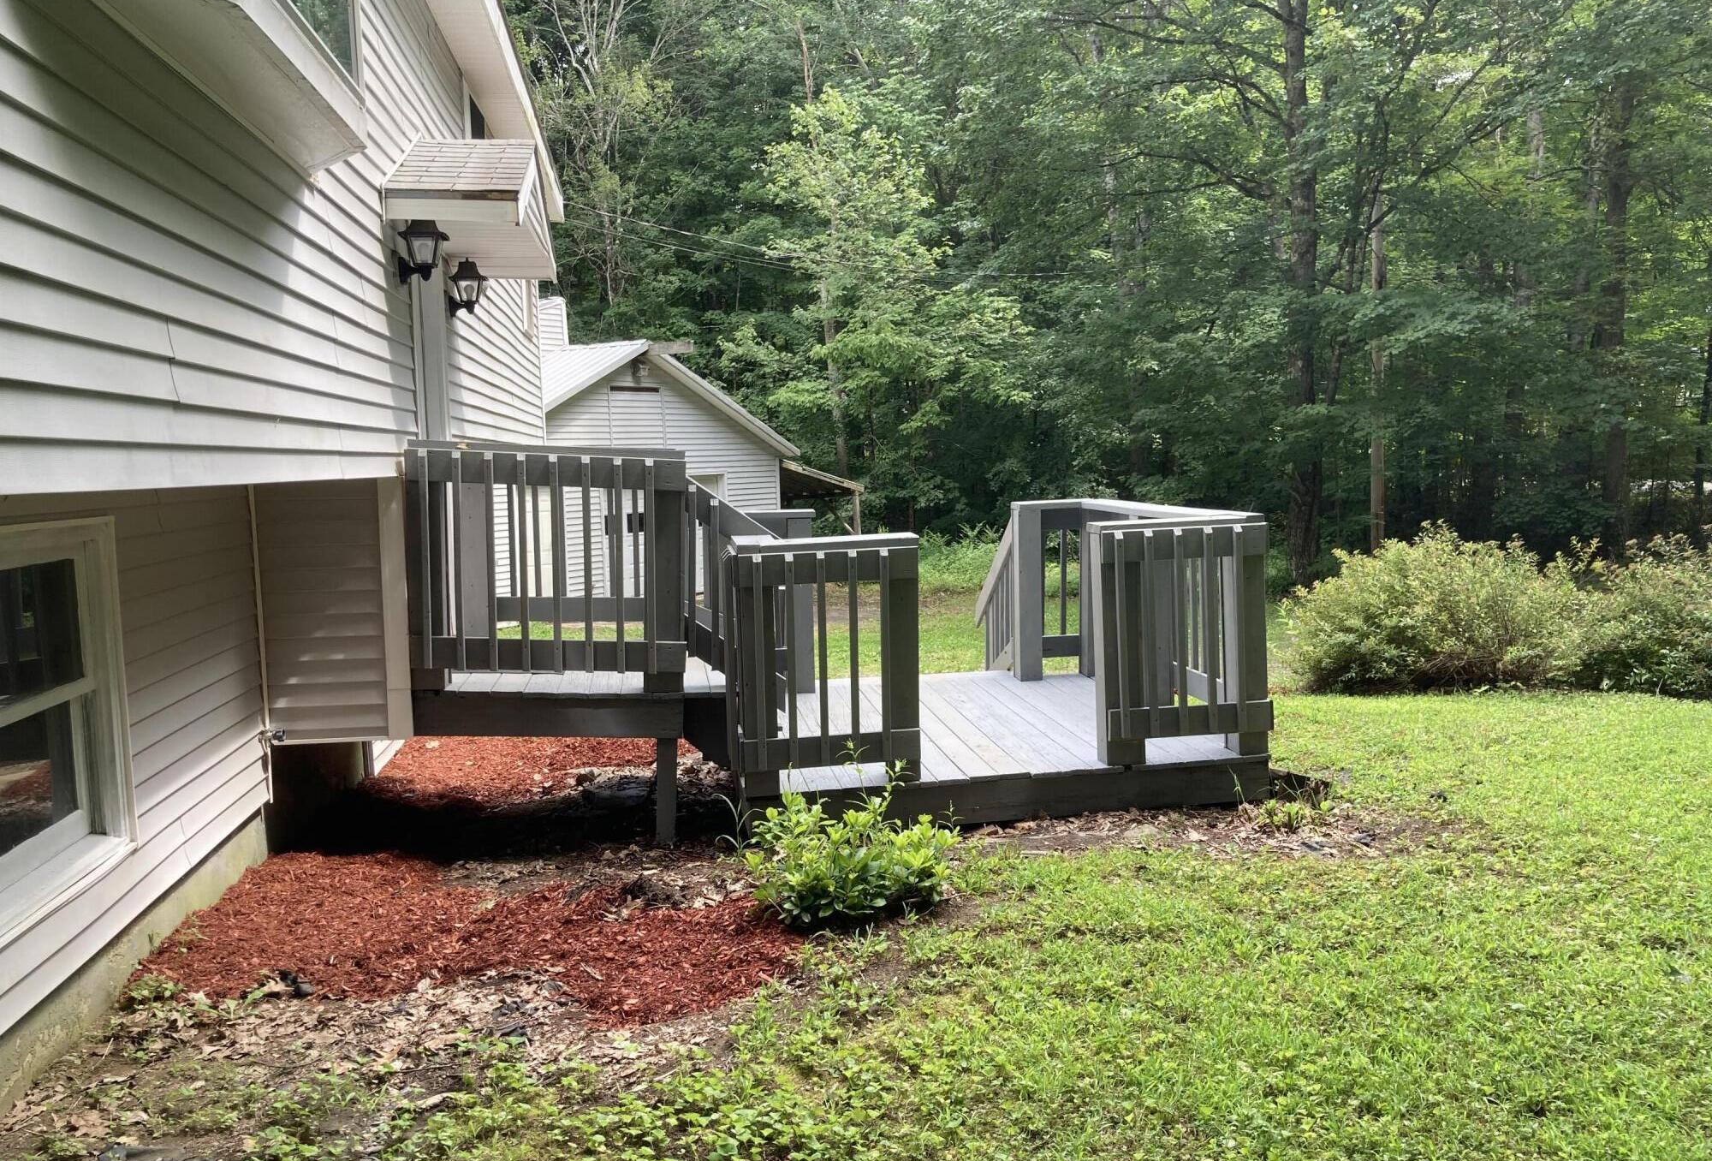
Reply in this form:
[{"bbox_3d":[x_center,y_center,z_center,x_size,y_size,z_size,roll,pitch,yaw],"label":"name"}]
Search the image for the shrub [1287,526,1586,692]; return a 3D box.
[{"bbox_3d":[4.156,0.122,10.017,2.100,1.060,1.600,-2,5,-8],"label":"shrub"}]

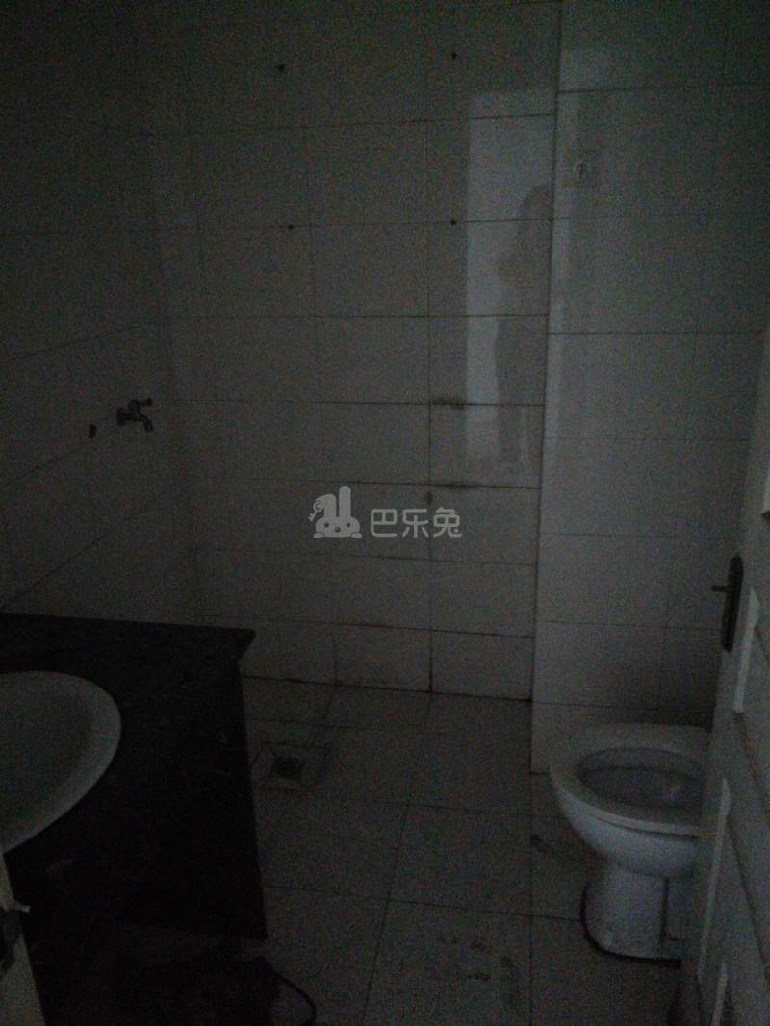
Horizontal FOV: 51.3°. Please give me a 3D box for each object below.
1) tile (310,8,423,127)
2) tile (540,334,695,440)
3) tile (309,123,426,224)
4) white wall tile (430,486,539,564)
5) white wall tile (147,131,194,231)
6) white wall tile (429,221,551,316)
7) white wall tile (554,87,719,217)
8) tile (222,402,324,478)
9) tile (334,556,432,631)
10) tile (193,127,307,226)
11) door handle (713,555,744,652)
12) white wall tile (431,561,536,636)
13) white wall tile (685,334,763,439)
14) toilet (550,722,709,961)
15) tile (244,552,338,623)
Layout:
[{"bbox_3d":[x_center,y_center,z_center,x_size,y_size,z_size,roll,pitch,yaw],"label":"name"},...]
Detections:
[{"bbox_3d":[-0.055,-1.158,2.100,0.330,0.250,0.010,2,20,10],"label":"tile"},{"bbox_3d":[0.549,-0.299,1.897,0.330,0.250,0.010,2,20,10],"label":"tile"},{"bbox_3d":[-0.048,-0.922,2.186,0.330,0.250,0.010,2,20,10],"label":"tile"},{"bbox_3d":[0.305,0.036,2.471,0.330,0.251,0.010,2,21,10],"label":"white wall tile"},{"bbox_3d":[-0.597,-0.940,2.279,0.124,0.250,0.010,2,20,10],"label":"white wall tile"},{"bbox_3d":[0.284,-0.675,2.218,0.330,0.250,0.010,2,20,10],"label":"white wall tile"},{"bbox_3d":[0.535,-0.774,1.728,0.334,0.251,0.012,2,21,10],"label":"white wall tile"},{"bbox_3d":[-0.353,-0.223,2.501,0.330,0.250,0.010,2,20,10],"label":"tile"},{"bbox_3d":[-0.014,0.259,2.605,0.330,0.251,0.010,2,20,9],"label":"tile"},{"bbox_3d":[-0.375,-0.935,2.249,0.330,0.251,0.012,2,21,10],"label":"tile"},{"bbox_3d":[0.498,0.130,1.173,0.040,0.157,0.047,3,21,13],"label":"door handle"},{"bbox_3d":[0.312,0.270,2.551,0.330,0.251,0.010,2,20,9],"label":"white wall tile"},{"bbox_3d":[0.871,-0.286,1.831,0.330,0.251,0.010,2,20,9],"label":"white wall tile"},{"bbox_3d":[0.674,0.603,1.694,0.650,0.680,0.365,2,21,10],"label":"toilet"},{"bbox_3d":[-0.340,0.250,2.674,0.330,0.250,0.010,2,20,10],"label":"tile"}]

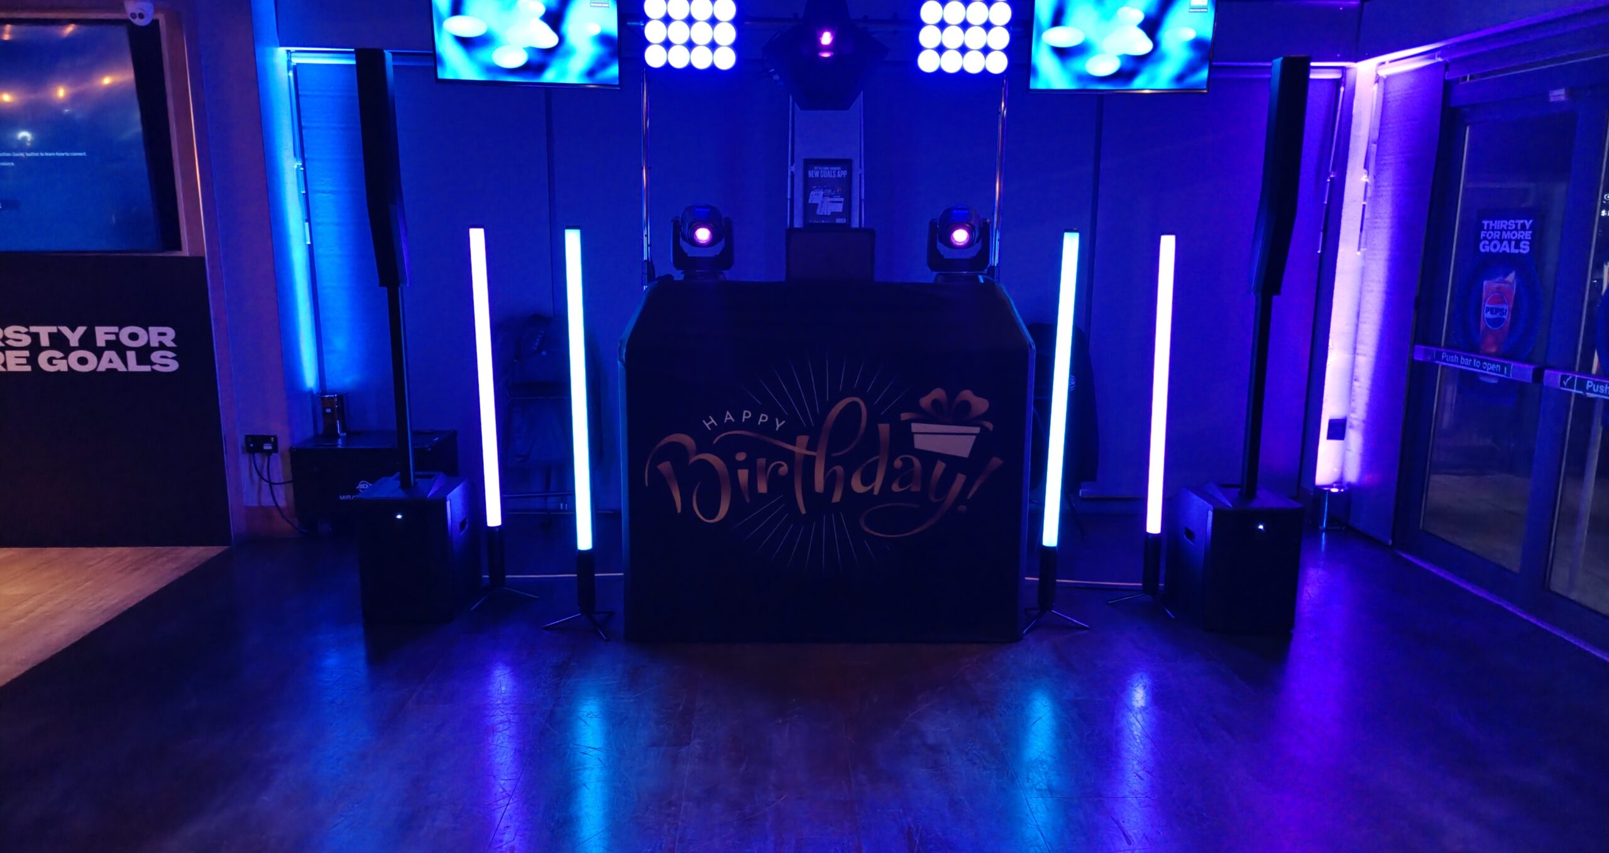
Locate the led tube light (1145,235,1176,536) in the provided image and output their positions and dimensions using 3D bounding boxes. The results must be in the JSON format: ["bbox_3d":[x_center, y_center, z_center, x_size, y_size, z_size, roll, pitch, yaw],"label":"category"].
[{"bbox_3d":[1.341,-0.146,4.027,0.052,1.152,0.052,-1,11,0],"label":"led tube light"}]

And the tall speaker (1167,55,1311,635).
[{"bbox_3d":[1.642,-0.282,3.930,0.340,2.030,0.430,0,11,0],"label":"tall speaker"}]

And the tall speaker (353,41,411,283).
[{"bbox_3d":[-1.526,-0.924,3.869,0.100,0.835,0.135,0,11,0],"label":"tall speaker"}]

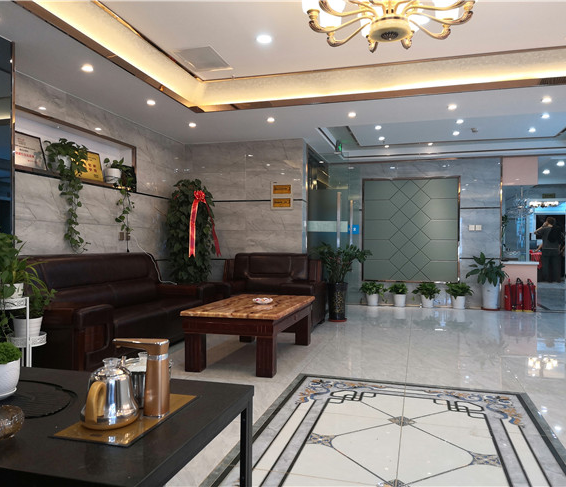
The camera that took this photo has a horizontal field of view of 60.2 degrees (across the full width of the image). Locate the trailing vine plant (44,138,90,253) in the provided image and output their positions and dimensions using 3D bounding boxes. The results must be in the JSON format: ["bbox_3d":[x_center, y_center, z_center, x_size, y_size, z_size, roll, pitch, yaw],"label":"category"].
[{"bbox_3d":[-1.914,-0.426,4.328,0.340,1.000,0.410,0,0,15],"label":"trailing vine plant"}]

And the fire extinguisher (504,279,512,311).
[{"bbox_3d":[3.597,0.814,7.739,0.145,0.500,0.155,0,0,16],"label":"fire extinguisher"}]

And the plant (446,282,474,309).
[{"bbox_3d":[2.789,0.824,7.720,0.420,0.415,0.400,0,0,15],"label":"plant"}]

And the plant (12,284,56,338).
[{"bbox_3d":[-1.416,0.396,2.780,0.235,0.325,0.235,0,0,15],"label":"plant"}]

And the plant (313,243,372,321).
[{"bbox_3d":[0.811,0.528,6.706,0.770,1.050,0.700,0,0,16],"label":"plant"}]

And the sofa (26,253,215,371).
[{"bbox_3d":[-1.560,0.578,4.707,0.900,0.930,2.360,0,0,16],"label":"sofa"}]

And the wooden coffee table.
[{"bbox_3d":[-0.237,0.781,4.412,0.795,0.472,1.390,0,0,15],"label":"wooden coffee table"}]

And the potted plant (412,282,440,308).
[{"bbox_3d":[2.322,0.825,7.880,0.420,0.410,0.400,0,0,15],"label":"potted plant"}]

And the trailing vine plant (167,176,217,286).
[{"bbox_3d":[-1.125,0.105,5.970,0.570,1.820,0.570,0,0,15],"label":"trailing vine plant"}]

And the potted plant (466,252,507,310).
[{"bbox_3d":[3.239,0.608,7.755,0.600,0.910,0.560,0,0,16],"label":"potted plant"}]

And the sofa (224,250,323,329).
[{"bbox_3d":[-0.227,0.589,6.185,1.400,0.920,0.860,0,0,16],"label":"sofa"}]

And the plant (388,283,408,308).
[{"bbox_3d":[1.946,0.858,8.145,0.340,0.400,0.330,0,0,16],"label":"plant"}]

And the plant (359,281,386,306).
[{"bbox_3d":[1.497,0.847,8.249,0.450,0.420,0.400,0,0,16],"label":"plant"}]

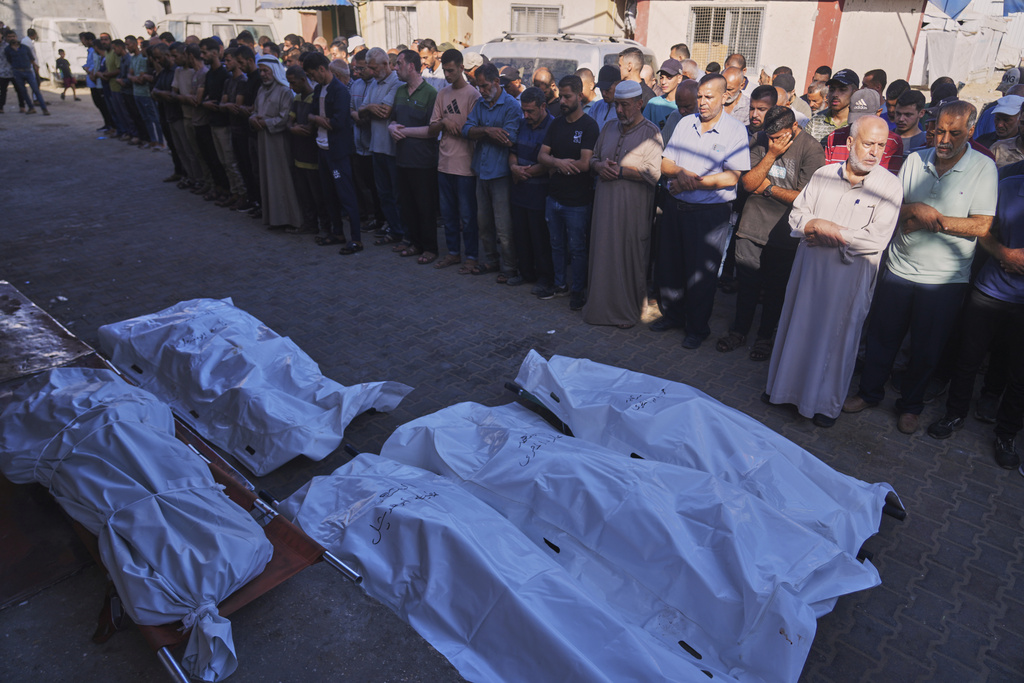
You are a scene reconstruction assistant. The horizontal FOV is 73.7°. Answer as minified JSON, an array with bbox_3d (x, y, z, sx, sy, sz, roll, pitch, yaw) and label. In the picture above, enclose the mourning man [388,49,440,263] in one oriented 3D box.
[{"bbox_3d":[-0.844,-1.633,6.101,0.500,1.770,0.370,16,30,30],"label":"mourning man"}]

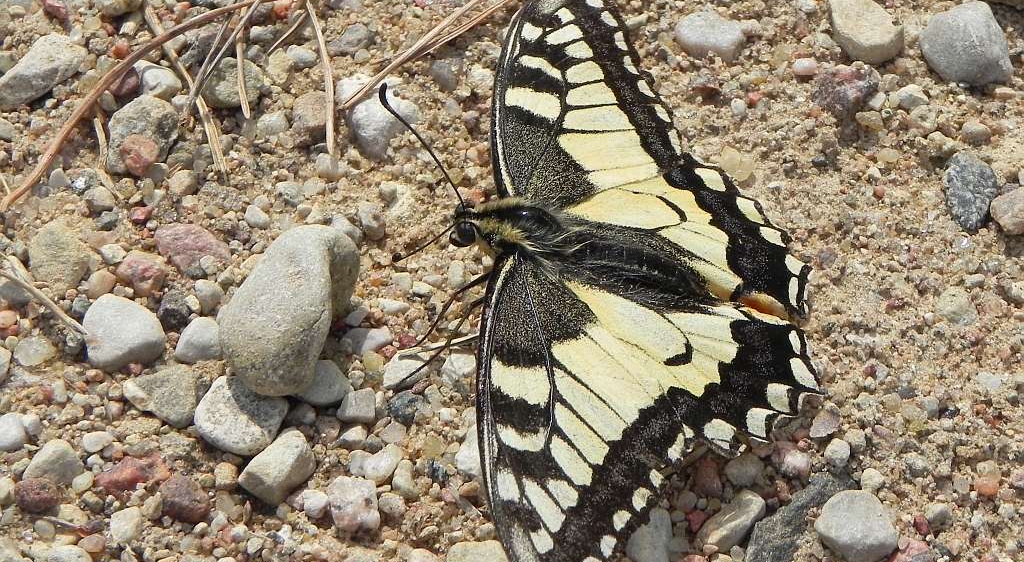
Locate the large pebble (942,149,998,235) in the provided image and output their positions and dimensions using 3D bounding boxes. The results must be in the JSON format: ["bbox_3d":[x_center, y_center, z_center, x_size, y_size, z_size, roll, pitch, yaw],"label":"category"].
[{"bbox_3d":[0.049,-0.010,0.301,0.006,0.004,0.011,-8,52,-6],"label":"large pebble"}]

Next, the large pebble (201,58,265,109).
[{"bbox_3d":[-0.031,-0.022,0.310,0.007,0.005,0.006,10,53,8],"label":"large pebble"}]

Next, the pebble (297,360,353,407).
[{"bbox_3d":[-0.019,0.010,0.288,0.006,0.003,0.004,10,54,8],"label":"pebble"}]

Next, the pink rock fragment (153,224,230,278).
[{"bbox_3d":[-0.034,-0.003,0.299,0.009,0.003,0.005,31,59,21],"label":"pink rock fragment"}]

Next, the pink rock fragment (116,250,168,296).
[{"bbox_3d":[-0.038,-0.001,0.292,0.005,0.004,0.005,12,51,10],"label":"pink rock fragment"}]

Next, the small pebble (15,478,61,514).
[{"bbox_3d":[-0.047,0.021,0.280,0.004,0.003,0.003,12,54,9],"label":"small pebble"}]

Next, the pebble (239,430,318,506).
[{"bbox_3d":[-0.023,0.018,0.276,0.008,0.005,0.006,-33,57,-24],"label":"pebble"}]

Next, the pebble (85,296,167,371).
[{"bbox_3d":[-0.040,0.005,0.289,0.009,0.006,0.008,36,60,25],"label":"pebble"}]

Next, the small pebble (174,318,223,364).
[{"bbox_3d":[-0.032,0.007,0.291,0.005,0.004,0.004,-18,55,-13],"label":"small pebble"}]

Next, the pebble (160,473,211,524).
[{"bbox_3d":[-0.032,0.021,0.277,0.005,0.004,0.005,37,61,25],"label":"pebble"}]

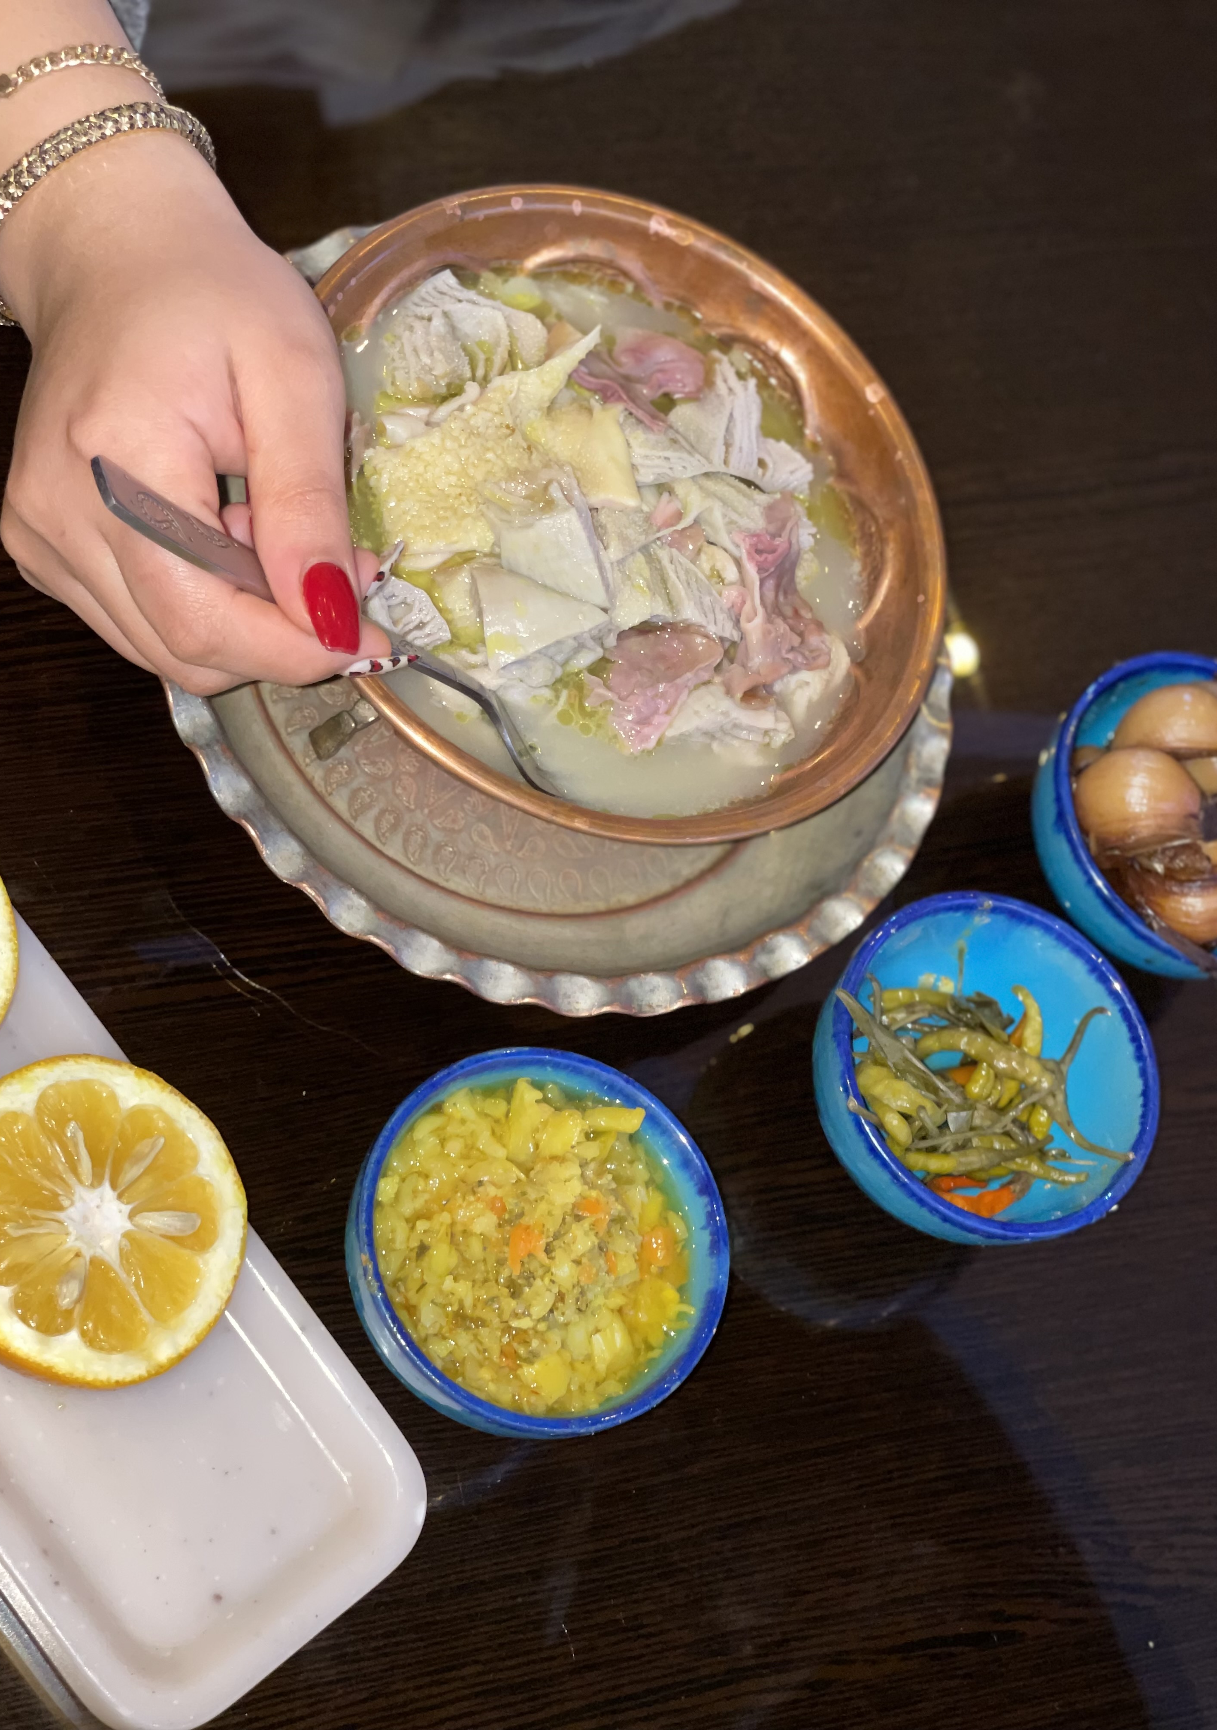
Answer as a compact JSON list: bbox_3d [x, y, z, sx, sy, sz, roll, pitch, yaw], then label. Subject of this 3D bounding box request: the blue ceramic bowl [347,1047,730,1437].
[{"bbox_3d":[-0.022,0.093,0.752,0.092,0.044,0.092,9,65,-20],"label":"blue ceramic bowl"}]

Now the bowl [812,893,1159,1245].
[{"bbox_3d":[0.089,0.057,0.813,0.092,0.044,0.092,9,65,-20],"label":"bowl"}]

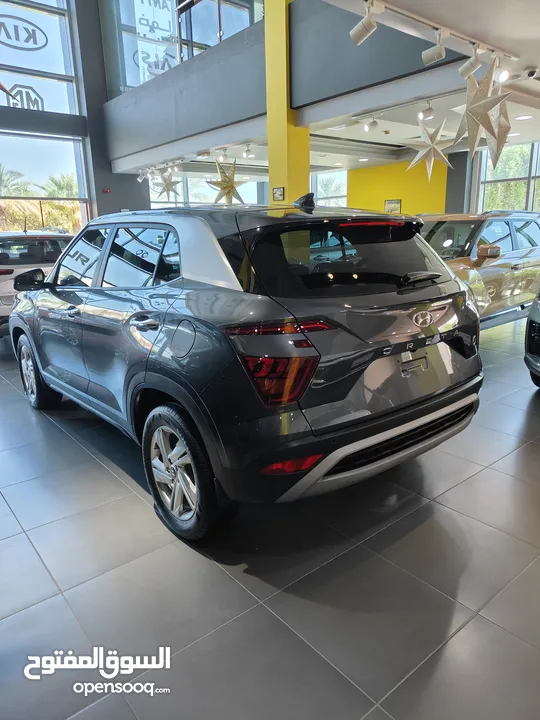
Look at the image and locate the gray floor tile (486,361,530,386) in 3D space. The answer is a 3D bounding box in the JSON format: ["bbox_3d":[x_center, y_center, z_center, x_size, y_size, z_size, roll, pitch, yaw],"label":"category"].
[{"bbox_3d":[2.424,0.164,5.080,0.600,0.010,0.600,-13,18,-37],"label":"gray floor tile"}]

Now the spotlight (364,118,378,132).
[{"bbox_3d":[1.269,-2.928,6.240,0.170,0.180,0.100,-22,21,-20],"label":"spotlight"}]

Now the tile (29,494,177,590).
[{"bbox_3d":[-0.841,0.894,2.542,0.604,0.010,0.604,-13,18,-38],"label":"tile"}]

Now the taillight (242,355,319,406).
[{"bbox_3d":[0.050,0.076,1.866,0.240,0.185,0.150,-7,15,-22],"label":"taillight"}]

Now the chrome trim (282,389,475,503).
[{"bbox_3d":[0.634,0.370,2.406,1.420,0.275,0.230,-13,18,-38],"label":"chrome trim"}]

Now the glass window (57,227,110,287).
[{"bbox_3d":[-1.290,-0.693,3.426,0.050,0.410,0.790,14,1,-41],"label":"glass window"}]

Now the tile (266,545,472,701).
[{"bbox_3d":[0.390,1.002,2.007,0.604,0.010,0.604,-13,18,-38],"label":"tile"}]

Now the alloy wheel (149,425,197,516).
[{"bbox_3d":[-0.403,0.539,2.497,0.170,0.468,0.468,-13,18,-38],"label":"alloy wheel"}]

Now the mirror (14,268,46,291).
[{"bbox_3d":[-1.759,-0.589,3.671,0.220,0.155,0.130,-13,18,-38],"label":"mirror"}]

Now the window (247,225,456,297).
[{"bbox_3d":[0.471,-0.473,2.395,1.290,0.340,0.120,-13,-17,-38],"label":"window"}]

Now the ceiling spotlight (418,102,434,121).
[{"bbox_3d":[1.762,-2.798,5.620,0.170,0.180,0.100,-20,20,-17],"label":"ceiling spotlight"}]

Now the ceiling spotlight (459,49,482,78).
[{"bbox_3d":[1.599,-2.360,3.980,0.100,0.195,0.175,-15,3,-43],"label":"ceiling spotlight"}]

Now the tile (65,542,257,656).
[{"bbox_3d":[-0.458,0.992,2.075,0.600,0.010,0.600,-13,18,-37],"label":"tile"}]

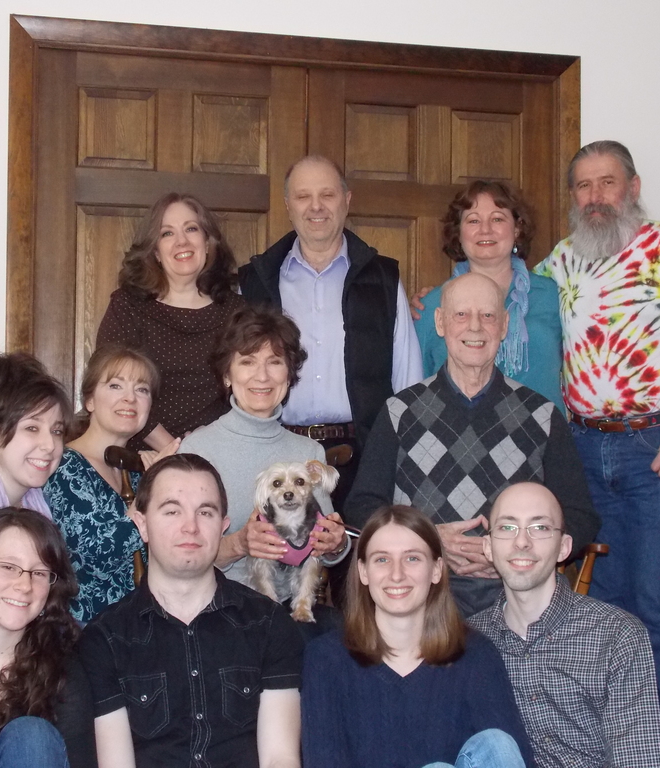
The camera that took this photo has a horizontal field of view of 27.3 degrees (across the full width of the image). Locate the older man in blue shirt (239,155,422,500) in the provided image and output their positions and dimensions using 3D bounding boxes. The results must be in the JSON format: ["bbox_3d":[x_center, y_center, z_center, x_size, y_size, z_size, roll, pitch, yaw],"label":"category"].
[{"bbox_3d":[-0.010,0.243,3.516,0.550,1.666,0.340,1,-2,-3],"label":"older man in blue shirt"}]

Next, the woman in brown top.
[{"bbox_3d":[-0.408,0.291,3.464,0.500,1.559,0.330,1,-2,-14],"label":"woman in brown top"}]

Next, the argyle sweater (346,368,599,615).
[{"bbox_3d":[0.329,0.253,3.145,0.570,0.582,0.380,0,-2,0],"label":"argyle sweater"}]

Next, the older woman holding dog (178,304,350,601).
[{"bbox_3d":[-0.149,0.432,2.947,0.480,1.239,0.650,1,-2,-3],"label":"older woman holding dog"}]

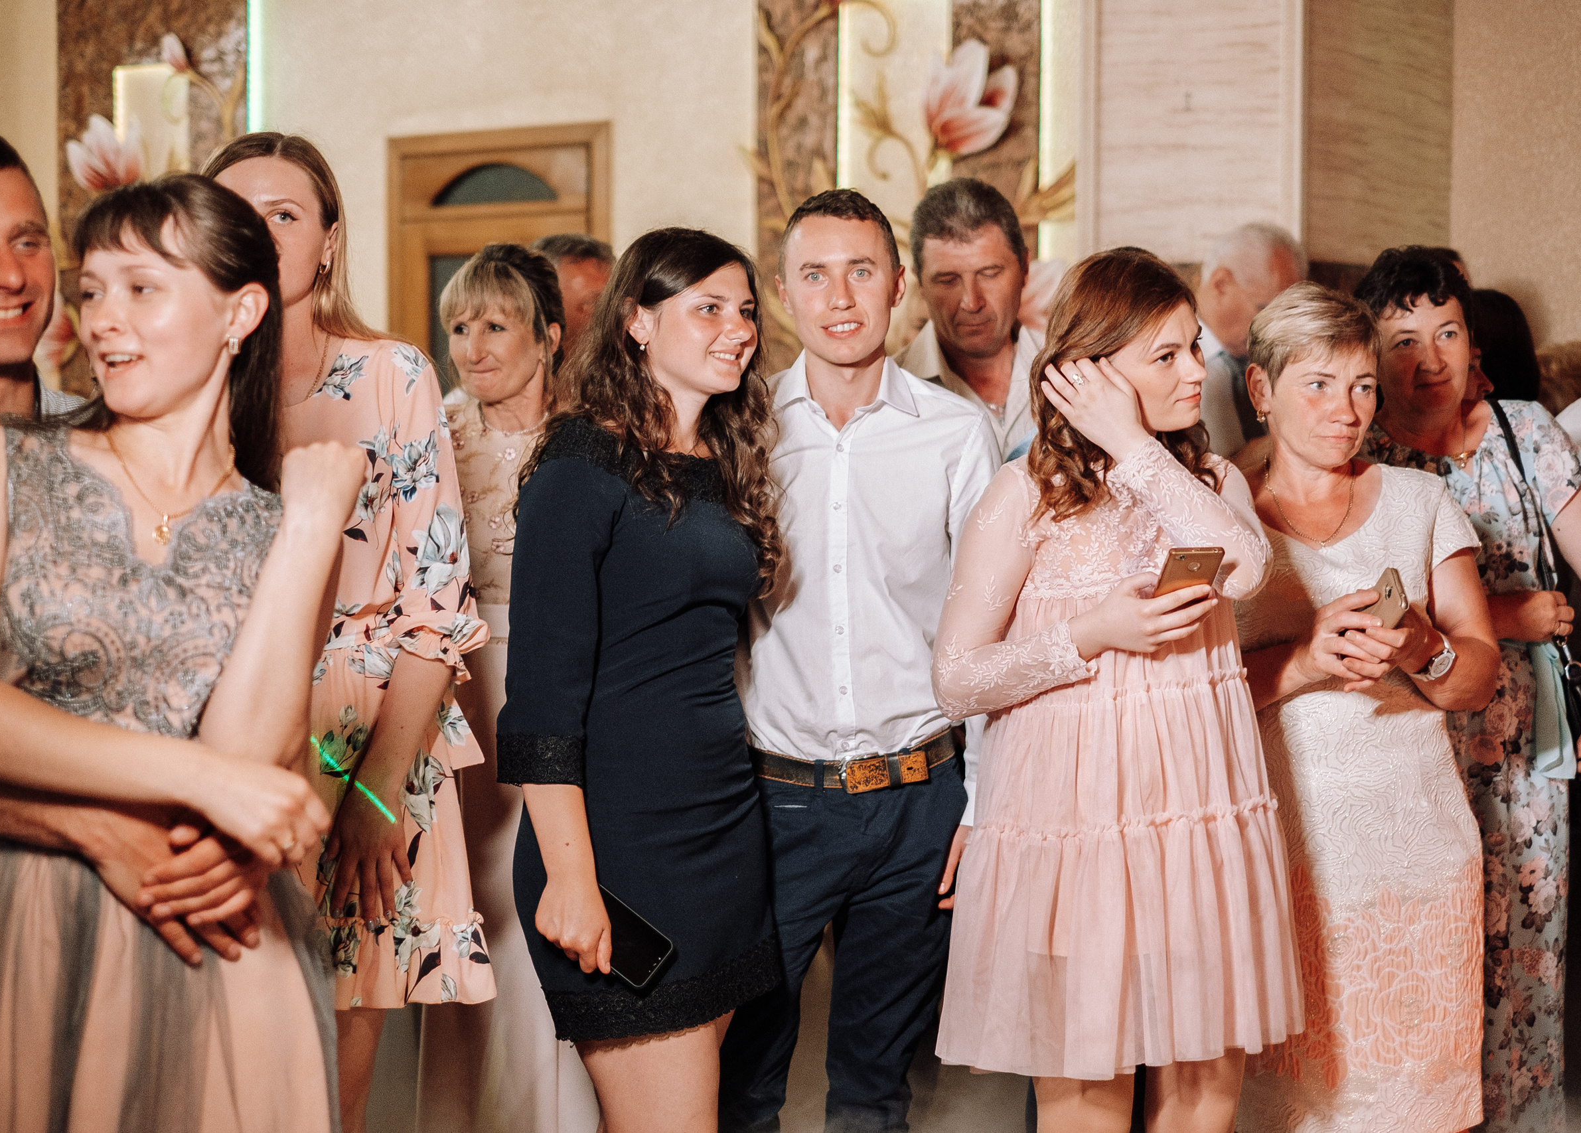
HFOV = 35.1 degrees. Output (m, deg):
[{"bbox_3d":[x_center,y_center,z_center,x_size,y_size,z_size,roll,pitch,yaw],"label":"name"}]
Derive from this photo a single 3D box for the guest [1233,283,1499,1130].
[{"bbox_3d":[0.711,0.440,3.281,0.440,1.610,0.360,1,2,7],"label":"guest"}]

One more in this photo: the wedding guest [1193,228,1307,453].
[{"bbox_3d":[0.814,0.268,4.584,0.500,1.790,0.340,-1,2,-27],"label":"wedding guest"}]

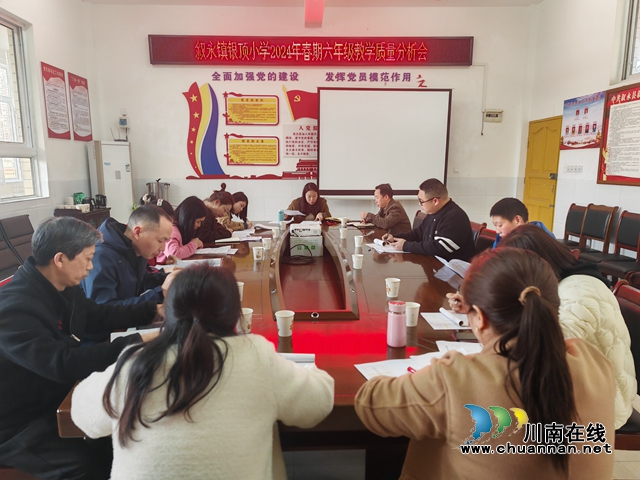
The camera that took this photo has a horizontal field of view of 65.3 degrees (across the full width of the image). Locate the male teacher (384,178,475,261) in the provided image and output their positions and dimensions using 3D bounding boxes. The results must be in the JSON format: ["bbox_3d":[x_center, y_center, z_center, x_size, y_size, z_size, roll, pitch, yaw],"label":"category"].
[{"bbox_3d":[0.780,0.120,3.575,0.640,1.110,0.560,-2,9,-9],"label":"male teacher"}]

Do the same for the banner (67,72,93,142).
[{"bbox_3d":[-3.391,-1.854,7.082,0.030,0.900,0.600,-1,9,-2],"label":"banner"}]

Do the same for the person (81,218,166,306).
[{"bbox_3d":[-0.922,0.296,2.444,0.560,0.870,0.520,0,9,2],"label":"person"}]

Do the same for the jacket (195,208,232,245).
[{"bbox_3d":[-1.000,-0.044,4.455,0.460,0.520,0.460,-1,9,-2],"label":"jacket"}]

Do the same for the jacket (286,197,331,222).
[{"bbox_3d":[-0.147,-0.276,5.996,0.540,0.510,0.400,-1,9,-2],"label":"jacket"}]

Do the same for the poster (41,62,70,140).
[{"bbox_3d":[-3.360,-1.747,6.381,0.030,0.900,0.600,-1,9,-2],"label":"poster"}]

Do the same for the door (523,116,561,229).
[{"bbox_3d":[3.282,-0.741,7.402,0.070,2.050,1.020,-1,9,-2],"label":"door"}]

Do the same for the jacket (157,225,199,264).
[{"bbox_3d":[-1.077,0.112,3.695,0.460,0.500,0.460,0,9,0],"label":"jacket"}]

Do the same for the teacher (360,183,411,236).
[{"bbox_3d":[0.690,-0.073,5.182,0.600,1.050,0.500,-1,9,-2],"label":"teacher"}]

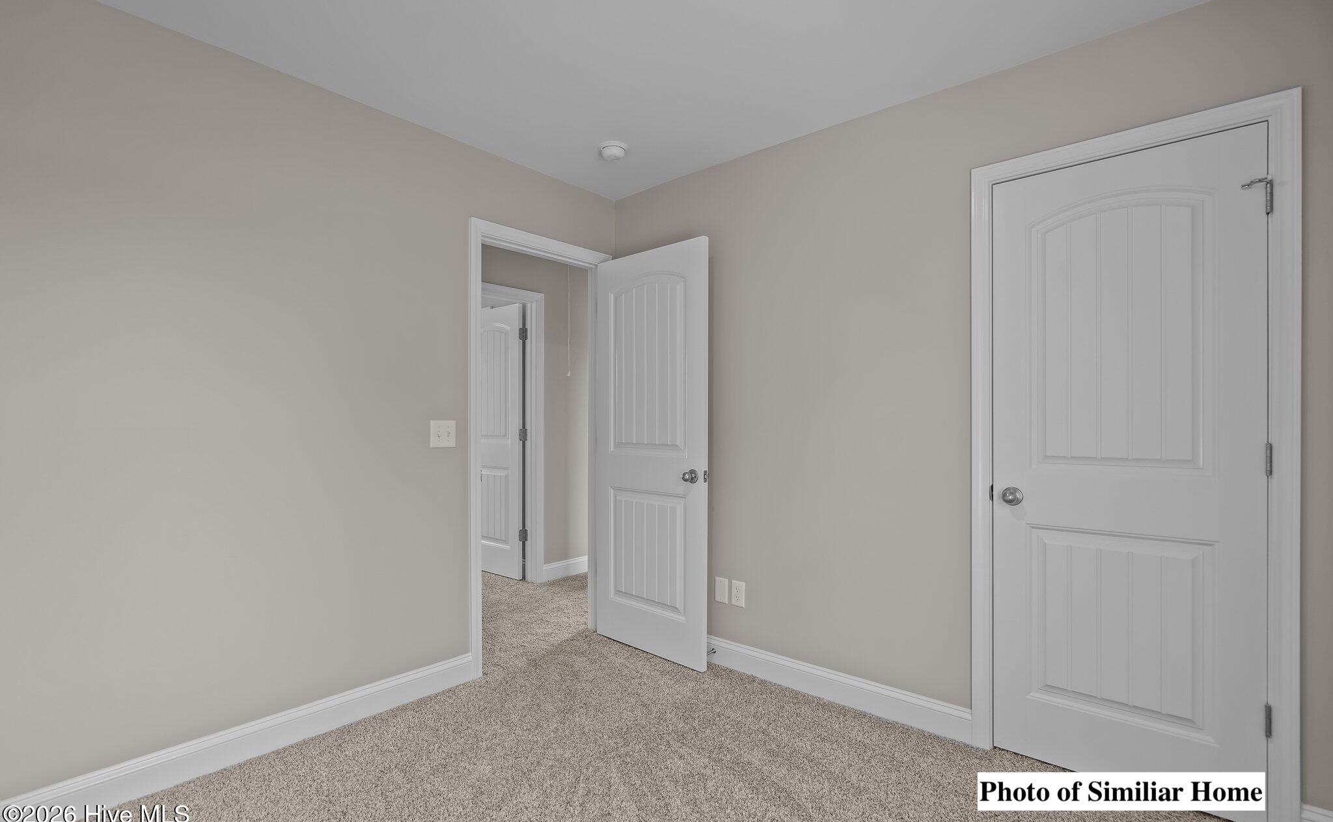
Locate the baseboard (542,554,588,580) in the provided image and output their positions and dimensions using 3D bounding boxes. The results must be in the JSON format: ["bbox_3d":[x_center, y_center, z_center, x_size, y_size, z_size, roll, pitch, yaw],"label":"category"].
[{"bbox_3d":[-0.747,1.207,4.537,0.018,0.130,0.460,0,0,41],"label":"baseboard"}]

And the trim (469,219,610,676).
[{"bbox_3d":[-0.642,0.172,3.083,0.120,2.121,0.888,0,0,41],"label":"trim"}]

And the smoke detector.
[{"bbox_3d":[-0.245,-1.202,2.752,0.133,0.045,0.133,0,0,0],"label":"smoke detector"}]

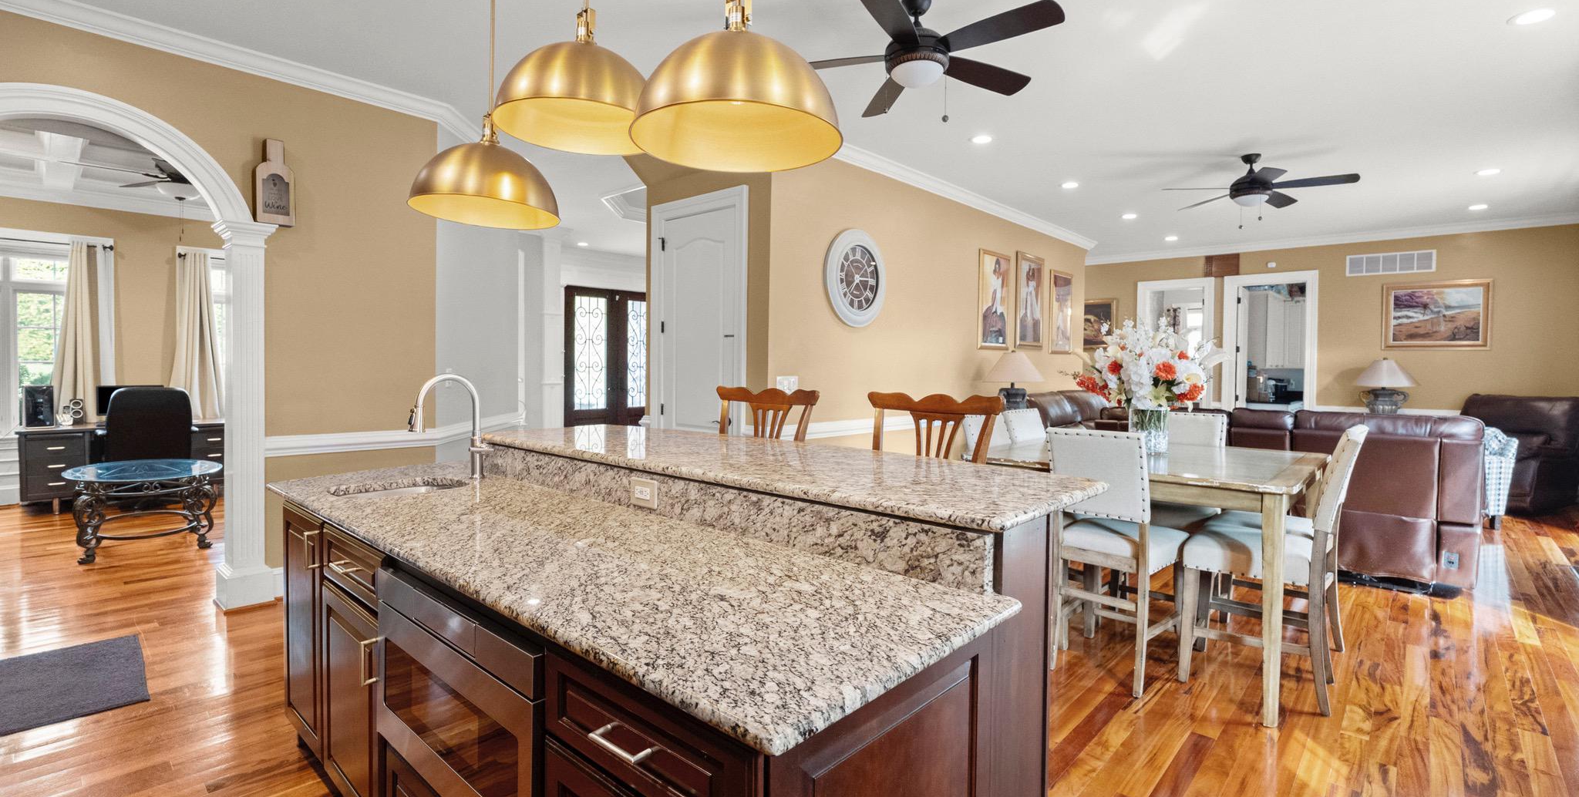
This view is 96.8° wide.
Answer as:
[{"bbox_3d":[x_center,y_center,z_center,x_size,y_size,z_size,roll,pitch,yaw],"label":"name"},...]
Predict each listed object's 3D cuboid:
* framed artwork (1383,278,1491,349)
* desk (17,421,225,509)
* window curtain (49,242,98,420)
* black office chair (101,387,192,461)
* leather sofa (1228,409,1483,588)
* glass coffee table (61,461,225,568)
[{"bbox_3d":[7.414,-0.948,8.052,0.927,0.780,0.050,3,3,42],"label":"framed artwork"},{"bbox_3d":[-6.150,0.626,6.628,0.700,0.750,1.530,3,3,42],"label":"desk"},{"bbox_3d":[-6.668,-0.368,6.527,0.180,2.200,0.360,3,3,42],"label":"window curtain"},{"bbox_3d":[-5.888,0.457,6.446,0.680,1.110,0.670,3,3,42],"label":"black office chair"},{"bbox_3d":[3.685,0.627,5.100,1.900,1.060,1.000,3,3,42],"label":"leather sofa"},{"bbox_3d":[-4.806,0.802,5.244,1.340,0.545,0.857,3,3,42],"label":"glass coffee table"}]

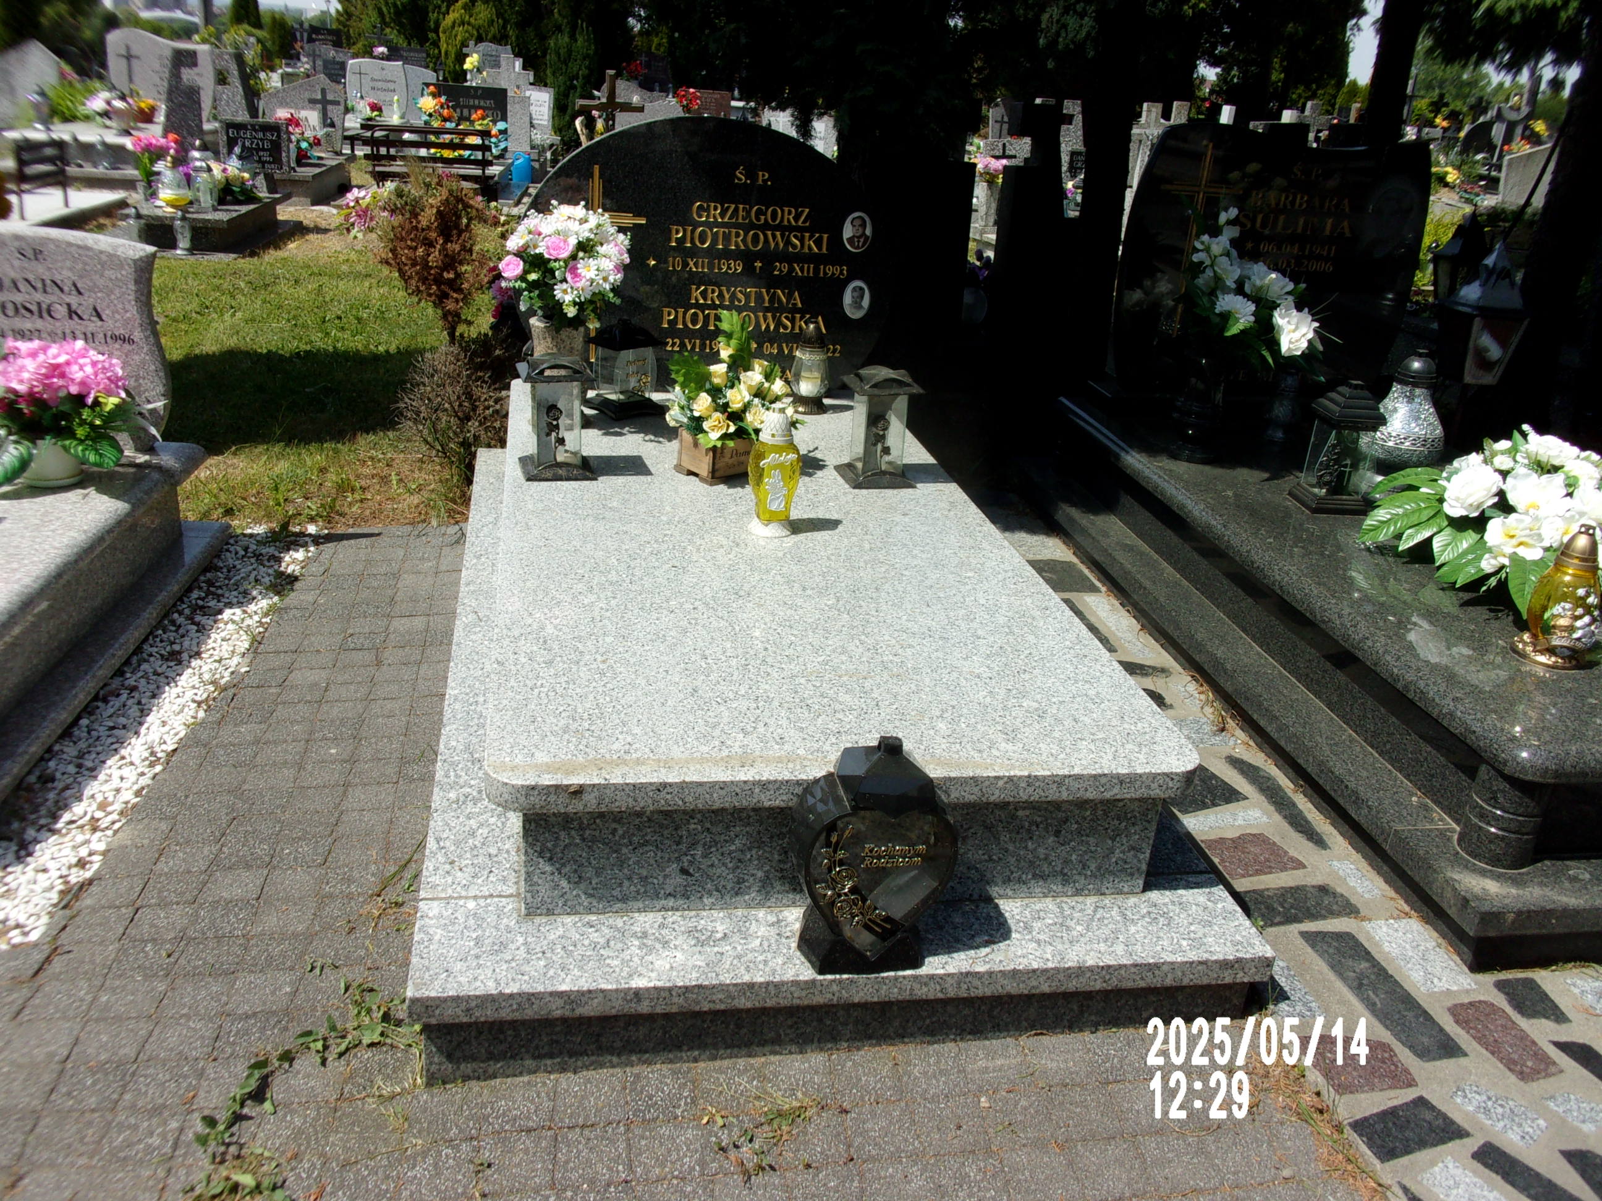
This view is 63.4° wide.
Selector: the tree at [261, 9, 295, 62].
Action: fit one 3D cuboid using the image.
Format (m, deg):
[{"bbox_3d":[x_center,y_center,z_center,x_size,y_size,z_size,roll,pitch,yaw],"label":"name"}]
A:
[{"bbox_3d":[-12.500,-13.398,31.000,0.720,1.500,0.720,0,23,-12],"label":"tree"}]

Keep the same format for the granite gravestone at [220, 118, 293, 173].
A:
[{"bbox_3d":[-3.958,-3.305,9.400,0.470,0.370,0.100,2,23,-6],"label":"granite gravestone"}]

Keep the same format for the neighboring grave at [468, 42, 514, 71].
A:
[{"bbox_3d":[-4.079,-7.145,17.065,0.660,0.500,0.180,-3,25,-19],"label":"neighboring grave"}]

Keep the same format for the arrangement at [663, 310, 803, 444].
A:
[{"bbox_3d":[-0.171,-0.555,3.240,0.277,0.297,0.247,-4,25,-21],"label":"arrangement"}]

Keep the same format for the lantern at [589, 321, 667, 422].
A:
[{"bbox_3d":[-0.484,-0.654,3.606,0.172,0.246,0.172,25,30,38],"label":"lantern"}]

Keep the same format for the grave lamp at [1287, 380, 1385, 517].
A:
[{"bbox_3d":[1.518,-0.431,3.644,0.170,0.345,0.170,1,23,-10],"label":"grave lamp"}]

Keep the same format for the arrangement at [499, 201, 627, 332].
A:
[{"bbox_3d":[-0.607,-0.859,3.324,0.325,0.310,0.300,1,24,-12],"label":"arrangement"}]

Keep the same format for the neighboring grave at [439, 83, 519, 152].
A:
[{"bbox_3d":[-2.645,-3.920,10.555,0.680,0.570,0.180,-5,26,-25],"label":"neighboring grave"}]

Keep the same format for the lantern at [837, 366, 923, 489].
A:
[{"bbox_3d":[0.204,-0.437,3.224,0.168,0.278,0.168,-1,24,-16],"label":"lantern"}]

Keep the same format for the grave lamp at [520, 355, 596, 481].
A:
[{"bbox_3d":[-0.597,-0.457,3.186,0.174,0.285,0.174,-3,24,-17],"label":"grave lamp"}]

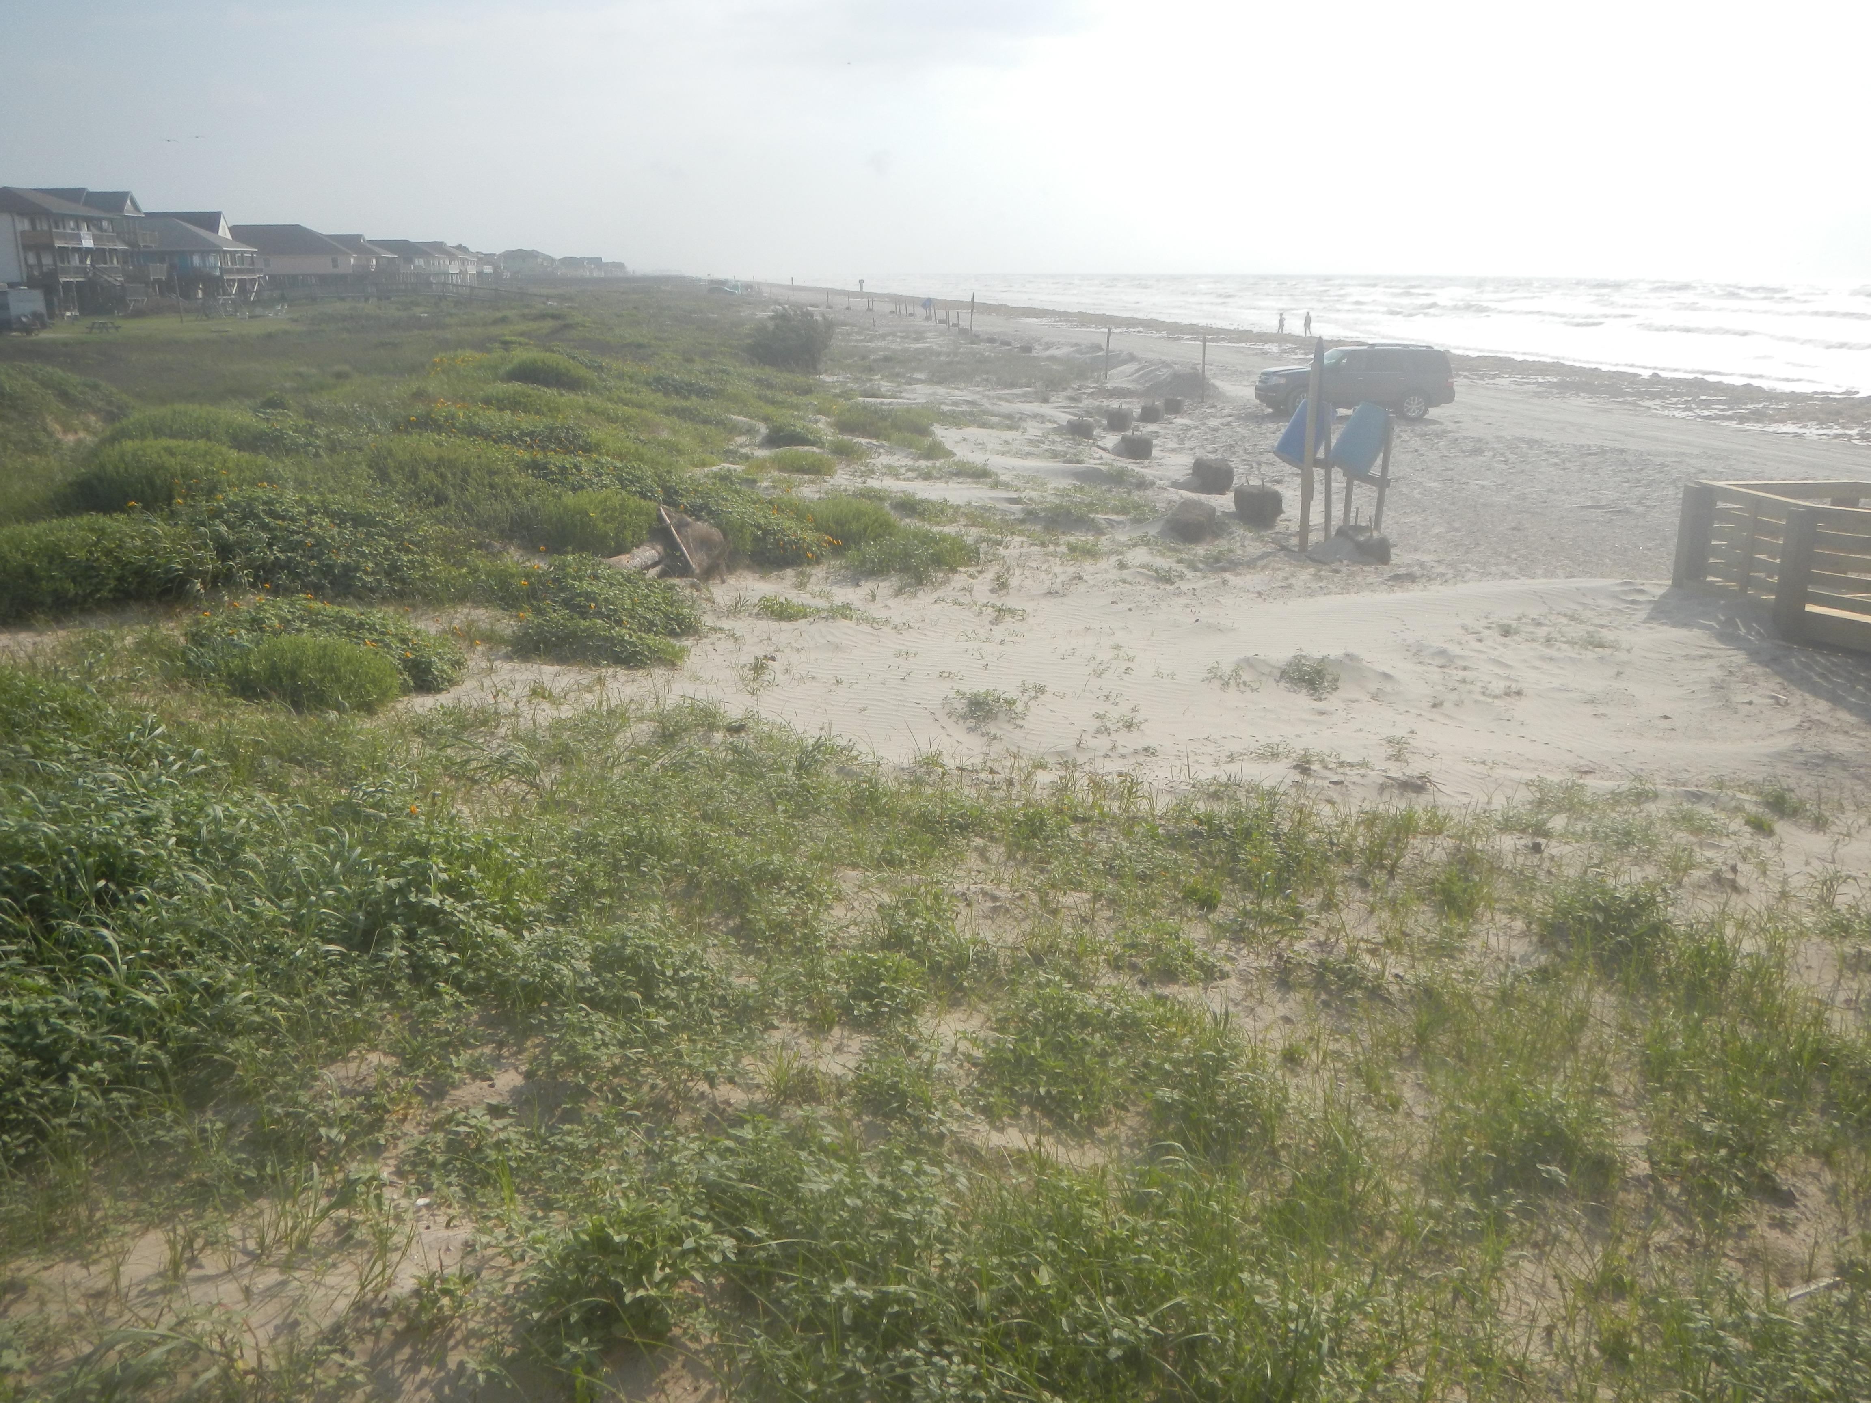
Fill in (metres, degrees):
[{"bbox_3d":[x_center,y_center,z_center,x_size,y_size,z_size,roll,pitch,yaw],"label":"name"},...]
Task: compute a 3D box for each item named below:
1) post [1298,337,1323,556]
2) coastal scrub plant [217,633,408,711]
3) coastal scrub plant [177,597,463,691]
[{"bbox_3d":[5.011,-3.395,20.131,0.130,2.795,0.130,4,16,13],"label":"post"},{"bbox_3d":[-5.091,-0.321,12.226,1.430,0.520,1.150,-6,17,-22],"label":"coastal scrub plant"},{"bbox_3d":[-5.238,-0.558,12.861,2.250,0.630,1.500,-6,17,-22],"label":"coastal scrub plant"}]

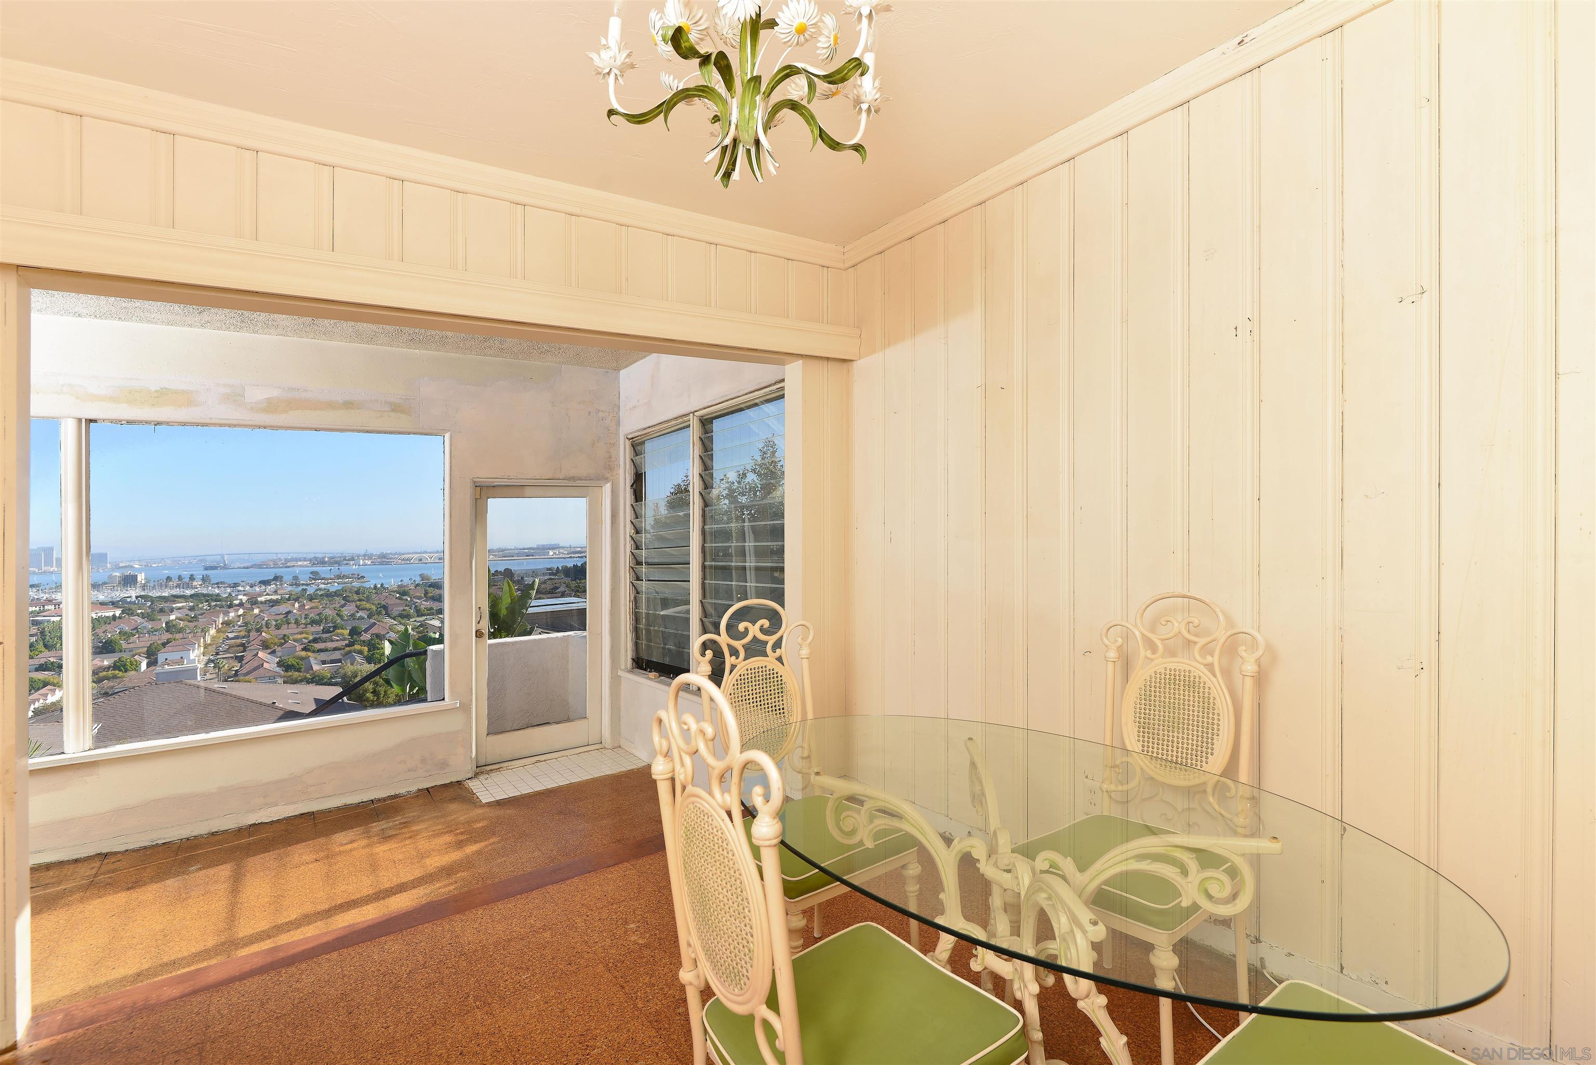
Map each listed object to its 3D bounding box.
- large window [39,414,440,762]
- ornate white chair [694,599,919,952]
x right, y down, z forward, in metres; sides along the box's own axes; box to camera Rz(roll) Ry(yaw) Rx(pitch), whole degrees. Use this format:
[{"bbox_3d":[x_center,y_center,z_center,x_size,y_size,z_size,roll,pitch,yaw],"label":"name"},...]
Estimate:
[{"bbox_3d":[-3.235,0.275,4.249,2.050,1.850,0.120,-1,0,-33],"label":"large window"},{"bbox_3d":[0.020,0.710,1.913,0.440,1.030,0.510,-1,0,-38],"label":"ornate white chair"}]

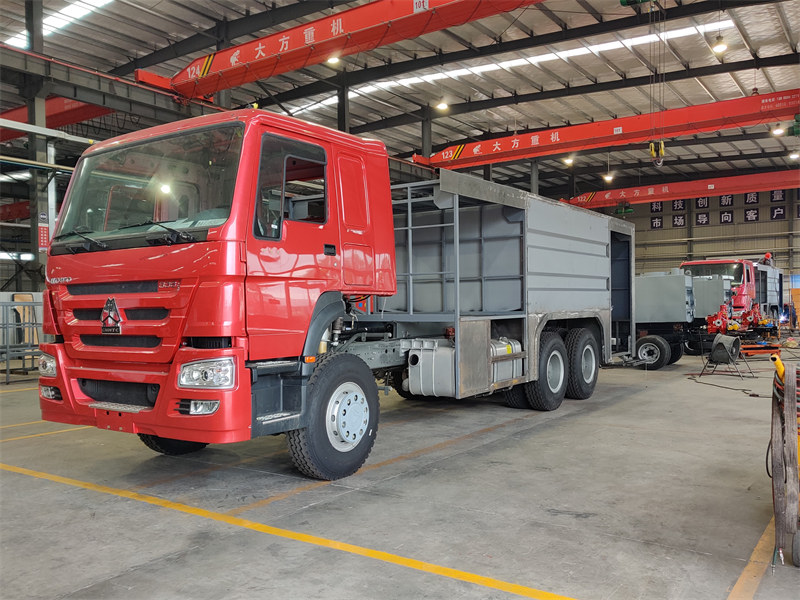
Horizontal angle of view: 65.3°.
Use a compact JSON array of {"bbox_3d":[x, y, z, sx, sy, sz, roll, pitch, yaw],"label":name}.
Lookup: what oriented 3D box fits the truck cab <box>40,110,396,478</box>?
[{"bbox_3d":[-1.680,0.052,5.927,2.554,3.121,2.245,-1,-1,36],"label":"truck cab"}]

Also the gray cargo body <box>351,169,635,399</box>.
[{"bbox_3d":[1.503,-0.156,10.247,2.554,2.544,6.922,-1,-1,36],"label":"gray cargo body"}]

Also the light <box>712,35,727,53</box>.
[{"bbox_3d":[10.622,-8.482,20.700,0.450,0.480,0.450,-1,-1,36],"label":"light"}]

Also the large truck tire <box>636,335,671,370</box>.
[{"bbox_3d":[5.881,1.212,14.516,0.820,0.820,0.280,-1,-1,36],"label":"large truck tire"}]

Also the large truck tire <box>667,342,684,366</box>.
[{"bbox_3d":[6.790,1.230,15.716,0.800,0.800,0.280,-1,-1,36],"label":"large truck tire"}]

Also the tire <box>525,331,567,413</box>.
[{"bbox_3d":[2.152,1.048,9.208,0.319,1.131,1.131,-1,-1,36],"label":"tire"}]

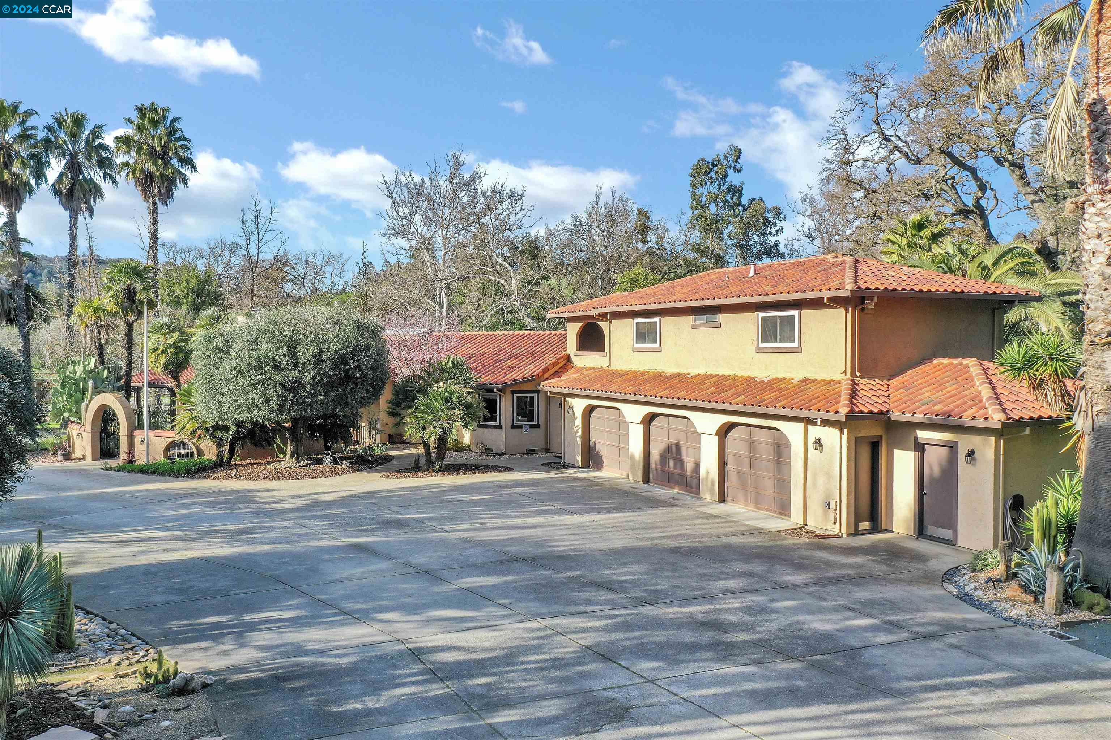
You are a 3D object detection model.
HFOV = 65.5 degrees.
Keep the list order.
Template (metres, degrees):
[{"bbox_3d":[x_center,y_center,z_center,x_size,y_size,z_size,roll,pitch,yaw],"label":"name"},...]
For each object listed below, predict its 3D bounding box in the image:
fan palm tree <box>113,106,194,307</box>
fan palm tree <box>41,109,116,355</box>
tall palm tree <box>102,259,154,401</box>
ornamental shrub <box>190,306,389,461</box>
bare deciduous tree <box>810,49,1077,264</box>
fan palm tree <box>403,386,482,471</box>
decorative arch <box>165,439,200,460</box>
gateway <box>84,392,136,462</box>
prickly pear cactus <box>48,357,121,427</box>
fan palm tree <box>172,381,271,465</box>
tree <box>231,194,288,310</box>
[{"bbox_3d":[-19.366,-4.975,42.224,3.900,15.970,3.800,-1,2,-25],"label":"fan palm tree"},{"bbox_3d":[-23.802,-4.965,43.224,3.900,15.920,3.800,-1,2,-29],"label":"fan palm tree"},{"bbox_3d":[-17.207,-0.615,34.908,2.100,7.660,2.100,-1,2,-26],"label":"tall palm tree"},{"bbox_3d":[-9.353,0.514,30.475,6.800,5.310,6.200,-1,2,-17],"label":"ornamental shrub"},{"bbox_3d":[16.035,-4.879,35.225,12.000,15.990,11.000,1,2,24],"label":"bare deciduous tree"},{"bbox_3d":[-3.759,1.935,28.738,2.600,2.720,2.500,0,2,-7],"label":"fan palm tree"},{"bbox_3d":[-13.001,2.834,30.111,1.500,0.770,0.350,0,2,21],"label":"decorative arch"},{"bbox_3d":[-16.101,2.080,31.135,2.100,2.470,0.420,0,2,21],"label":"gateway"},{"bbox_3d":[-19.232,1.354,35.352,3.000,3.700,2.700,-1,2,-29],"label":"prickly pear cactus"},{"bbox_3d":[-11.231,1.868,29.238,3.200,2.740,3.000,-1,2,-21],"label":"fan palm tree"},{"bbox_3d":[-19.850,-4.578,58.201,4.000,14.280,3.800,-1,2,-19],"label":"tree"}]

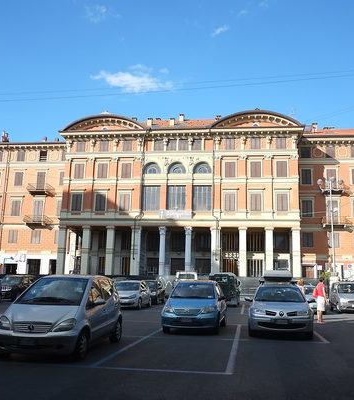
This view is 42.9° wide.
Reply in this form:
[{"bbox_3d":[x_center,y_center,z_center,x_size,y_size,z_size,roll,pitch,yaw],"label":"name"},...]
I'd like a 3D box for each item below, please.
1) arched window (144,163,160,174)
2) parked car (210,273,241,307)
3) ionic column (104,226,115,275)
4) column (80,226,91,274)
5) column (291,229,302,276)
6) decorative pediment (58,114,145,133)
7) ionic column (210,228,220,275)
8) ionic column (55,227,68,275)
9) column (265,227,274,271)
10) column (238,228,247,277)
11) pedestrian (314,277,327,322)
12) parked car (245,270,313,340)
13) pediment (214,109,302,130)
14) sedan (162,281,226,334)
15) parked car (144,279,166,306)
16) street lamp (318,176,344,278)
[{"bbox_3d":[-3.176,-4.046,58.206,2.432,1.580,0.400,0,-10,6],"label":"arched window"},{"bbox_3d":[3.181,5.674,28.558,1.800,1.980,4.400,-1,-11,10],"label":"parked car"},{"bbox_3d":[-8.135,6.484,55.029,1.000,6.400,1.000,0,-11,7],"label":"ionic column"},{"bbox_3d":[-11.498,6.923,57.259,1.080,7.042,1.020,0,-10,6],"label":"column"},{"bbox_3d":[13.910,6.480,52.357,1.030,6.400,1.030,0,-11,7],"label":"column"},{"bbox_3d":[-9.224,-9.415,56.430,10.605,2.172,1.500,0,-11,7],"label":"decorative pediment"},{"bbox_3d":[4.746,6.934,55.569,1.080,7.019,1.020,0,-10,6],"label":"ionic column"},{"bbox_3d":[-14.616,6.932,57.581,1.080,7.023,1.020,0,-10,6],"label":"ionic column"},{"bbox_3d":[10.872,6.465,52.715,1.000,6.400,1.000,0,-11,7],"label":"column"},{"bbox_3d":[8.088,6.924,55.224,1.080,7.040,1.020,0,-10,6],"label":"column"},{"bbox_3d":[5.592,3.939,17.688,0.400,1.670,0.500,12,-15,-43],"label":"pedestrian"},{"bbox_3d":[3.226,3.196,14.147,1.800,1.850,4.450,-1,-11,12],"label":"parked car"},{"bbox_3d":[9.471,-9.489,54.087,10.537,2.275,1.500,0,-11,7],"label":"pediment"},{"bbox_3d":[0.645,3.337,14.320,1.670,1.510,3.850,-1,-10,10],"label":"sedan"},{"bbox_3d":[-1.675,5.801,28.769,1.680,1.450,3.850,0,-10,7],"label":"parked car"},{"bbox_3d":[12.931,2.433,37.151,2.100,9.000,2.100,0,-11,7],"label":"street lamp"}]

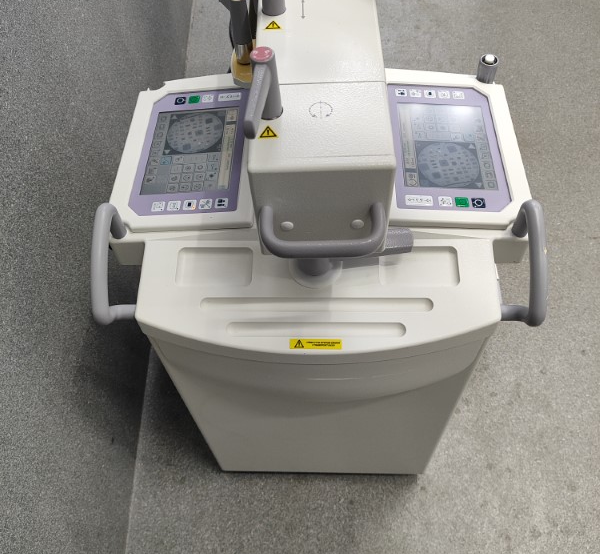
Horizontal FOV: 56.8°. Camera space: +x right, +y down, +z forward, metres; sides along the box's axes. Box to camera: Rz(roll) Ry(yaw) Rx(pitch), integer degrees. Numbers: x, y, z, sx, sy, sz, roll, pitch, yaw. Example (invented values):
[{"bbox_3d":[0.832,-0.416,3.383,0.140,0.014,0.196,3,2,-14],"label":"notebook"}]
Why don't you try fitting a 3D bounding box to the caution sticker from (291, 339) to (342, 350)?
[{"bbox_3d":[0.024,0.102,0.841,0.079,0.002,0.016,0,63,3],"label":"caution sticker"}]

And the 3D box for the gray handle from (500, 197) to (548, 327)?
[{"bbox_3d":[0.345,-0.027,0.863,0.071,0.118,0.175,0,56,3],"label":"gray handle"}]

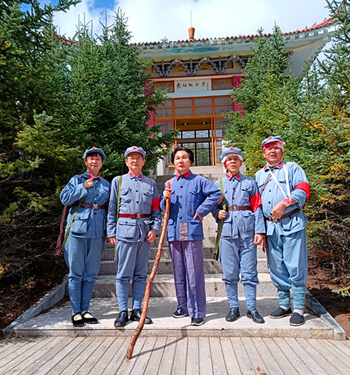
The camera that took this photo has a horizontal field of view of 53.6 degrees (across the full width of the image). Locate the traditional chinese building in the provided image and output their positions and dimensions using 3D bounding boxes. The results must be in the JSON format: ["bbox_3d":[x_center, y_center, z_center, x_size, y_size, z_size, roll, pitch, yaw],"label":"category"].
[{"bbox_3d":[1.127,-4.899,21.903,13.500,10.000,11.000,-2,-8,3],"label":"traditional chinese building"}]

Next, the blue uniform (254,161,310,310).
[{"bbox_3d":[1.082,0.463,3.442,0.511,1.476,0.420,-7,-10,36],"label":"blue uniform"}]

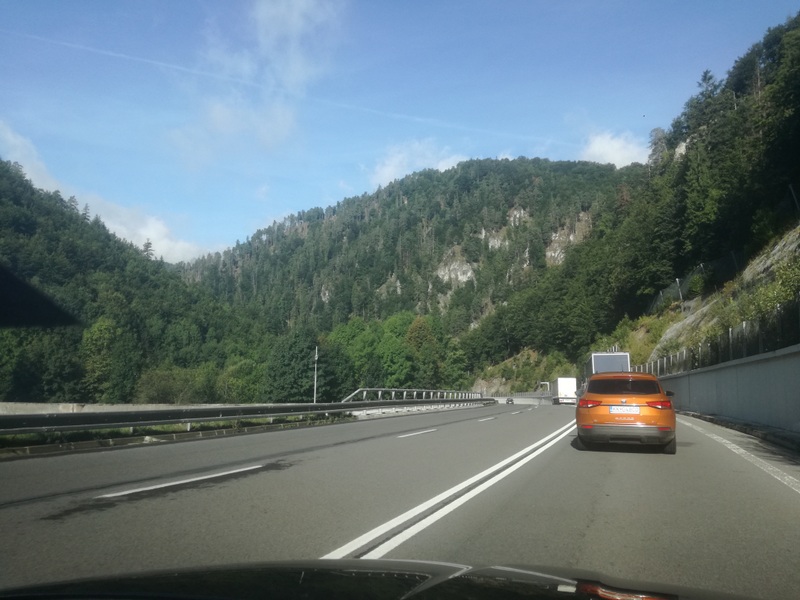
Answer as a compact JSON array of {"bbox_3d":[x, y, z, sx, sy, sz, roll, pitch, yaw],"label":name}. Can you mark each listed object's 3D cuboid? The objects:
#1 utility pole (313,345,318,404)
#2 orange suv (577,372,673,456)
[{"bbox_3d":[-6.166,5.512,45.682,0.170,4.430,0.170,1,-8,0],"label":"utility pole"},{"bbox_3d":[4.941,2.404,13.692,1.850,1.610,4.370,-2,-9,19],"label":"orange suv"}]

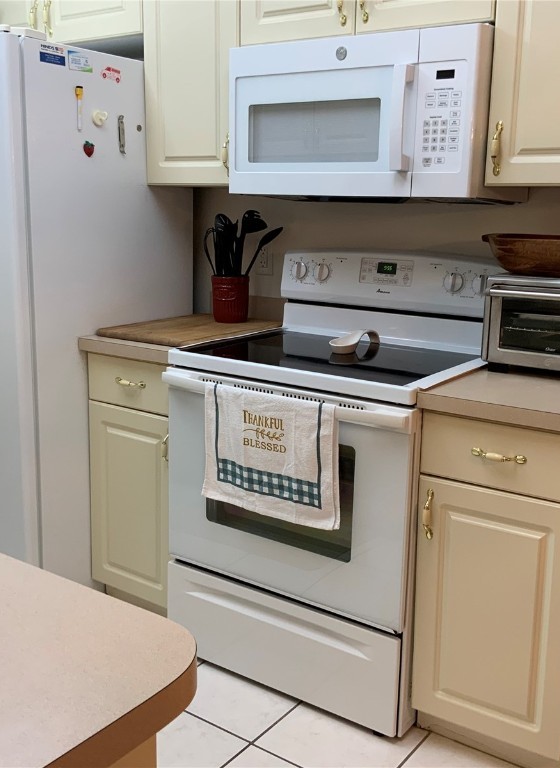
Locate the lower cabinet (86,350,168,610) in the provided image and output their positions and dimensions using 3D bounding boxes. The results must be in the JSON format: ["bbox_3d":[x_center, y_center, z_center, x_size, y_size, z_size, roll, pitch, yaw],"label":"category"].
[{"bbox_3d":[-0.285,0.298,2.837,0.363,0.848,0.613,9,15,34],"label":"lower cabinet"}]

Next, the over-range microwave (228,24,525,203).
[{"bbox_3d":[0.259,-0.711,2.368,0.751,0.406,0.410,9,15,34],"label":"over-range microwave"}]

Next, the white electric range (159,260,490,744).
[{"bbox_3d":[0.162,0.238,2.468,0.758,1.165,0.655,9,15,34],"label":"white electric range"}]

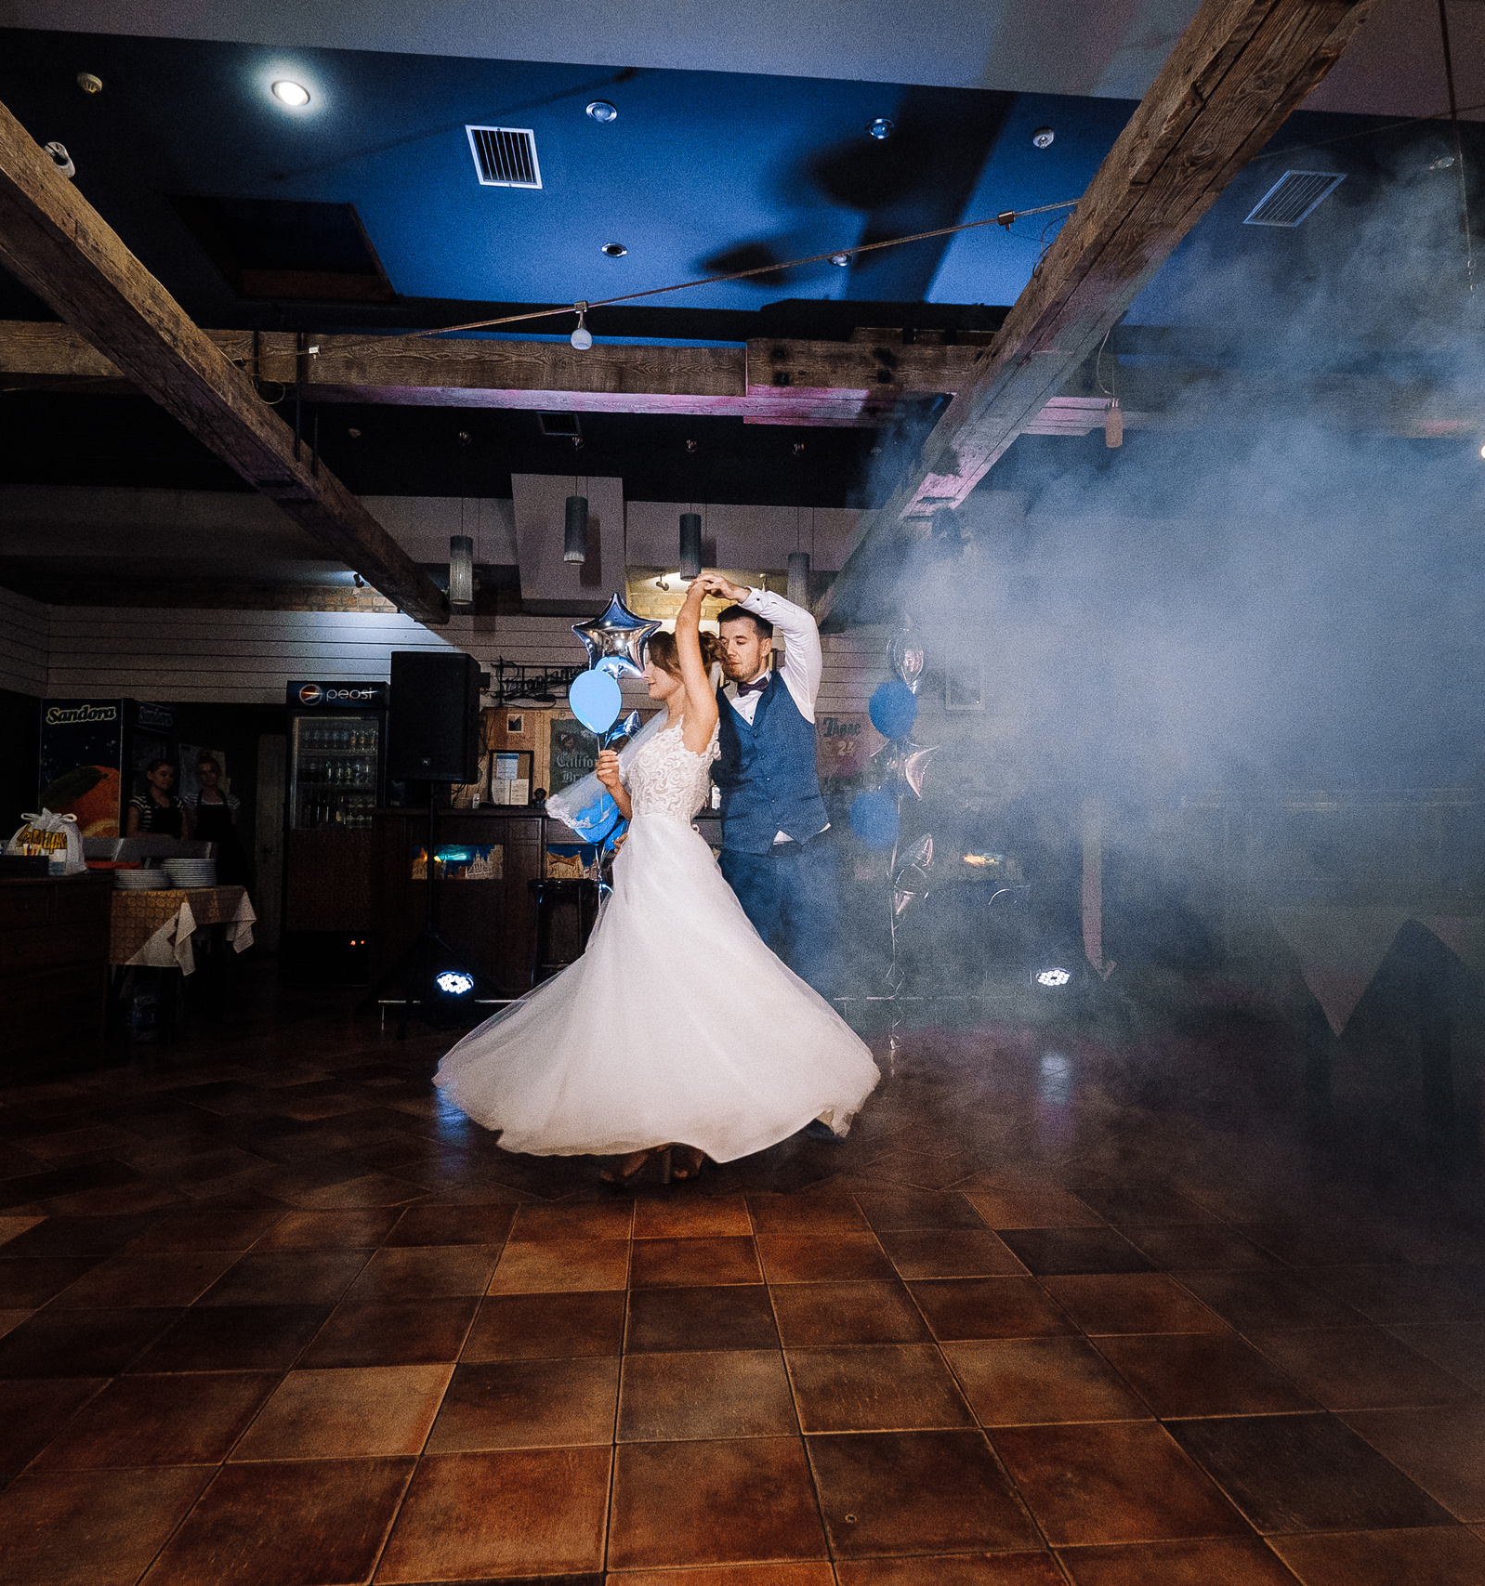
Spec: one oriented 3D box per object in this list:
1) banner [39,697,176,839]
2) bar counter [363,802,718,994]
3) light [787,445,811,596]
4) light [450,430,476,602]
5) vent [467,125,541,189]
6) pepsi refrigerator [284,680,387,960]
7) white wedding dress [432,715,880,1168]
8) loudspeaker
[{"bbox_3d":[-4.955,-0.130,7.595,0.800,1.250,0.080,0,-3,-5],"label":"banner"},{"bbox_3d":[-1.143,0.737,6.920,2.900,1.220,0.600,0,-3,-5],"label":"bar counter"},{"bbox_3d":[0.403,-1.929,7.044,0.145,1.087,0.145,0,-3,-5],"label":"light"},{"bbox_3d":[-1.934,-1.903,6.854,0.145,1.201,0.145,0,-3,-5],"label":"light"},{"bbox_3d":[-0.974,-2.620,4.107,0.265,0.030,0.360,0,-3,-5],"label":"vent"},{"bbox_3d":[-2.909,0.302,7.324,0.680,2.130,0.680,0,-3,-5],"label":"pepsi refrigerator"},{"bbox_3d":[-0.241,0.357,2.975,1.320,1.180,1.100,1,-3,-13],"label":"white wedding dress"},{"bbox_3d":[-1.707,-0.394,5.546,0.420,0.700,0.370,0,-3,1],"label":"loudspeaker"}]

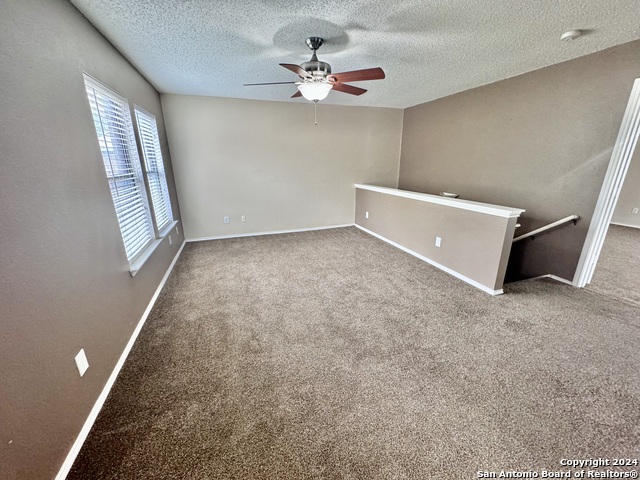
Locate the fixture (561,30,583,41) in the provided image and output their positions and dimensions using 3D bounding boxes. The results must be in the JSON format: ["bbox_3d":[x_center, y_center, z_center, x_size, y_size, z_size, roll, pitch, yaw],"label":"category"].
[{"bbox_3d":[2.220,-1.798,2.295,0.136,0.040,0.136,-6,18,-18],"label":"fixture"}]

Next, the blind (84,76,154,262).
[{"bbox_3d":[-1.811,-0.588,2.393,0.055,1.451,0.886,-6,18,-18],"label":"blind"}]

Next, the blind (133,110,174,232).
[{"bbox_3d":[-2.170,-0.885,3.384,0.055,1.458,0.886,-6,18,-18],"label":"blind"}]

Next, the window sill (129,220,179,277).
[{"bbox_3d":[-1.946,0.007,3.149,0.100,0.066,2.092,-6,18,-18],"label":"window sill"}]

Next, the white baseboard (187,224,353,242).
[{"bbox_3d":[-0.849,-0.161,5.285,3.442,0.068,0.016,-6,18,-18],"label":"white baseboard"}]

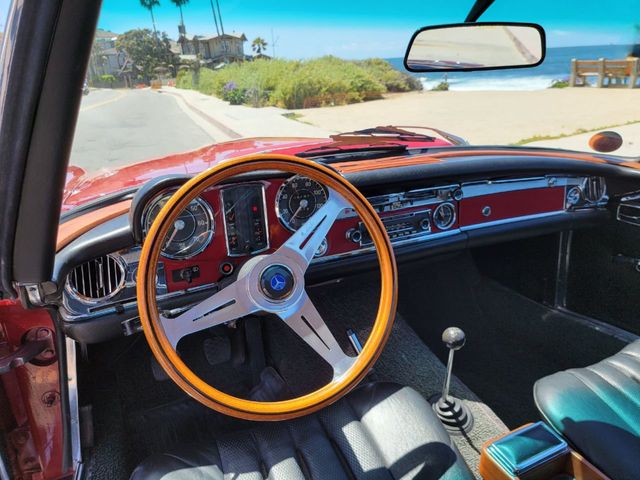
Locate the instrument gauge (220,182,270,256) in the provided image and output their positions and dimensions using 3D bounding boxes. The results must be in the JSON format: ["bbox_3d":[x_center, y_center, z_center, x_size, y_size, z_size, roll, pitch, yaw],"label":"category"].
[{"bbox_3d":[-0.132,-0.036,0.778,0.078,0.117,0.045,-11,13,-28],"label":"instrument gauge"}]

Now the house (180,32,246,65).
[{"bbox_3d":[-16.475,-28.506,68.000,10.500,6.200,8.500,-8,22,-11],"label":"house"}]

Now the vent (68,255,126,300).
[{"bbox_3d":[-0.326,0.055,0.650,0.081,0.074,0.030,-9,9,-28],"label":"vent"}]

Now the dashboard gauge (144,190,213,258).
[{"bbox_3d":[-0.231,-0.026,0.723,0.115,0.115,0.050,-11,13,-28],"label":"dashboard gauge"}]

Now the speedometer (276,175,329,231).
[{"bbox_3d":[-0.034,-0.066,0.829,0.115,0.115,0.050,-11,13,-28],"label":"speedometer"}]

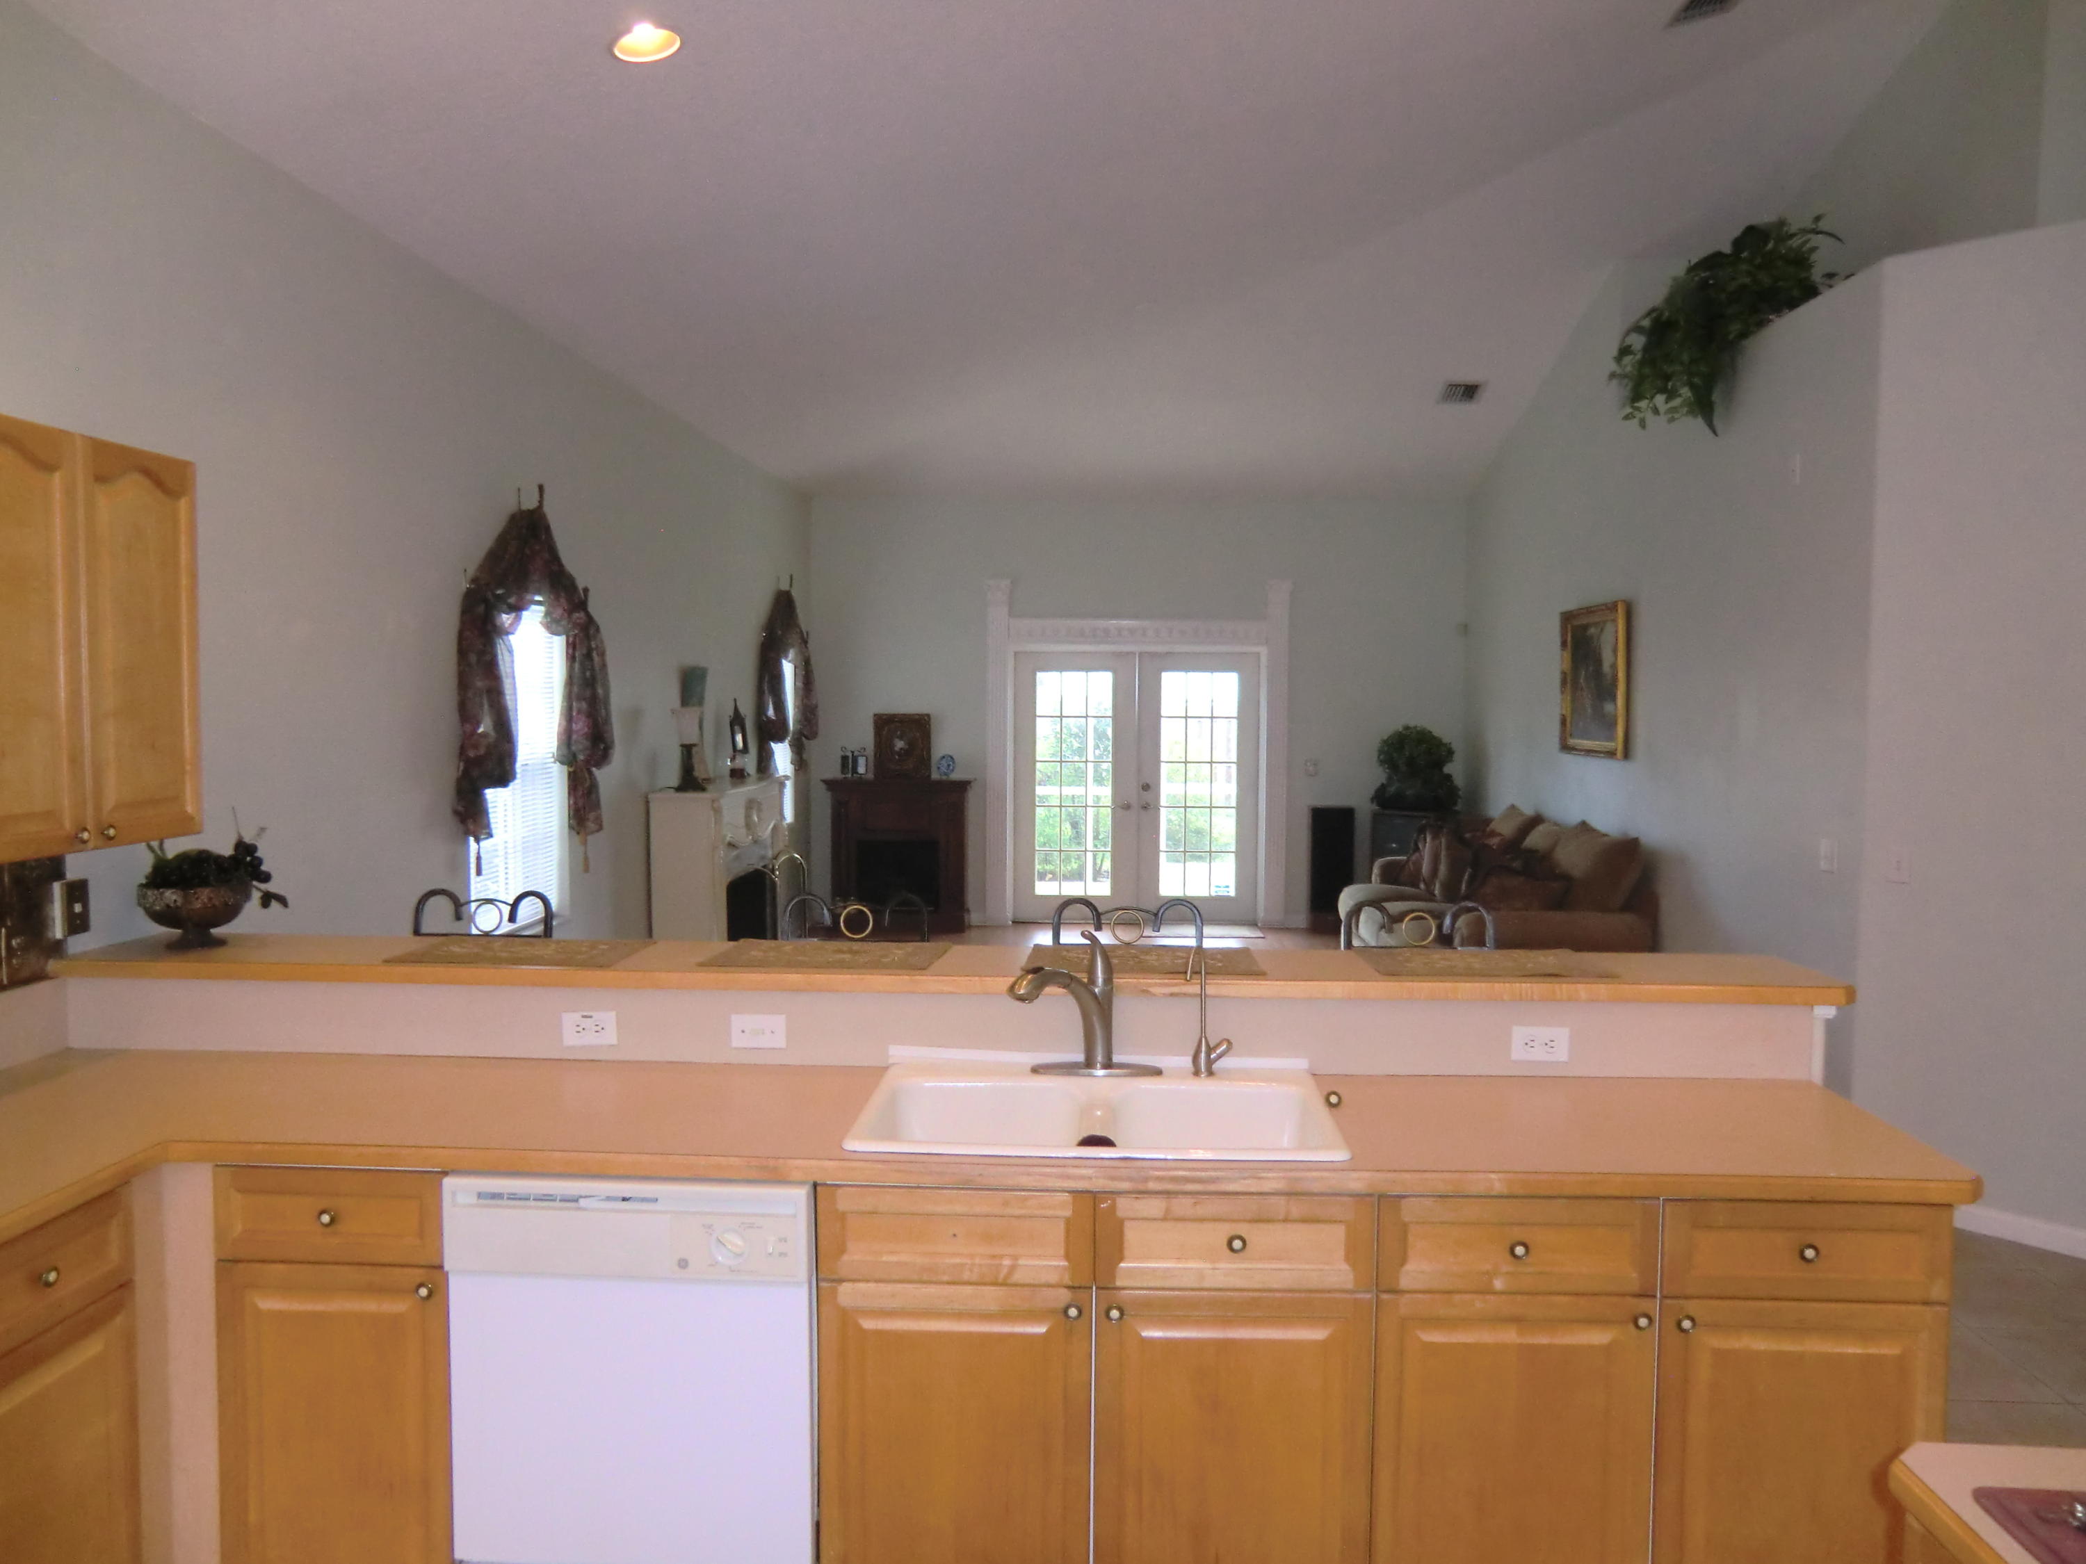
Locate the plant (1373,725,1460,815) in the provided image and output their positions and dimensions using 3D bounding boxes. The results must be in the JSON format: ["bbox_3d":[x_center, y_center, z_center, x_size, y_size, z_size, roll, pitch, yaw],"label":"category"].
[{"bbox_3d":[2.594,-0.098,10.135,0.593,0.597,0.550,0,3,4],"label":"plant"}]

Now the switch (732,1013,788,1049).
[{"bbox_3d":[-0.580,0.511,2.950,0.112,0.070,0.011,1,4,3],"label":"switch"}]

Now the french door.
[{"bbox_3d":[0.700,0.053,10.805,1.811,2.061,0.060,0,3,4],"label":"french door"}]

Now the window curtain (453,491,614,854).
[{"bbox_3d":[-1.981,-0.464,5.801,0.200,1.380,1.210,0,3,4],"label":"window curtain"}]

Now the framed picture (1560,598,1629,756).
[{"bbox_3d":[2.875,-0.526,7.555,0.055,0.775,0.950,1,4,3],"label":"framed picture"}]

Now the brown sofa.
[{"bbox_3d":[2.306,0.740,7.905,1.140,1.000,2.420,0,3,4],"label":"brown sofa"}]

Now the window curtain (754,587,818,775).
[{"bbox_3d":[-1.699,-0.656,9.636,0.170,1.230,1.280,1,4,3],"label":"window curtain"}]

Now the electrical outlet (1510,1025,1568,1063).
[{"bbox_3d":[1.000,0.527,2.904,0.114,0.071,0.010,1,4,3],"label":"electrical outlet"}]

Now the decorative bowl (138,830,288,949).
[{"bbox_3d":[-1.891,0.242,3.283,0.300,0.251,0.250,0,3,4],"label":"decorative bowl"}]

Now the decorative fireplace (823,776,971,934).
[{"bbox_3d":[-1.058,0.521,10.735,1.056,1.112,0.380,0,3,4],"label":"decorative fireplace"}]

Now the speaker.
[{"bbox_3d":[2.055,0.608,10.290,0.300,0.885,0.330,1,4,3],"label":"speaker"}]

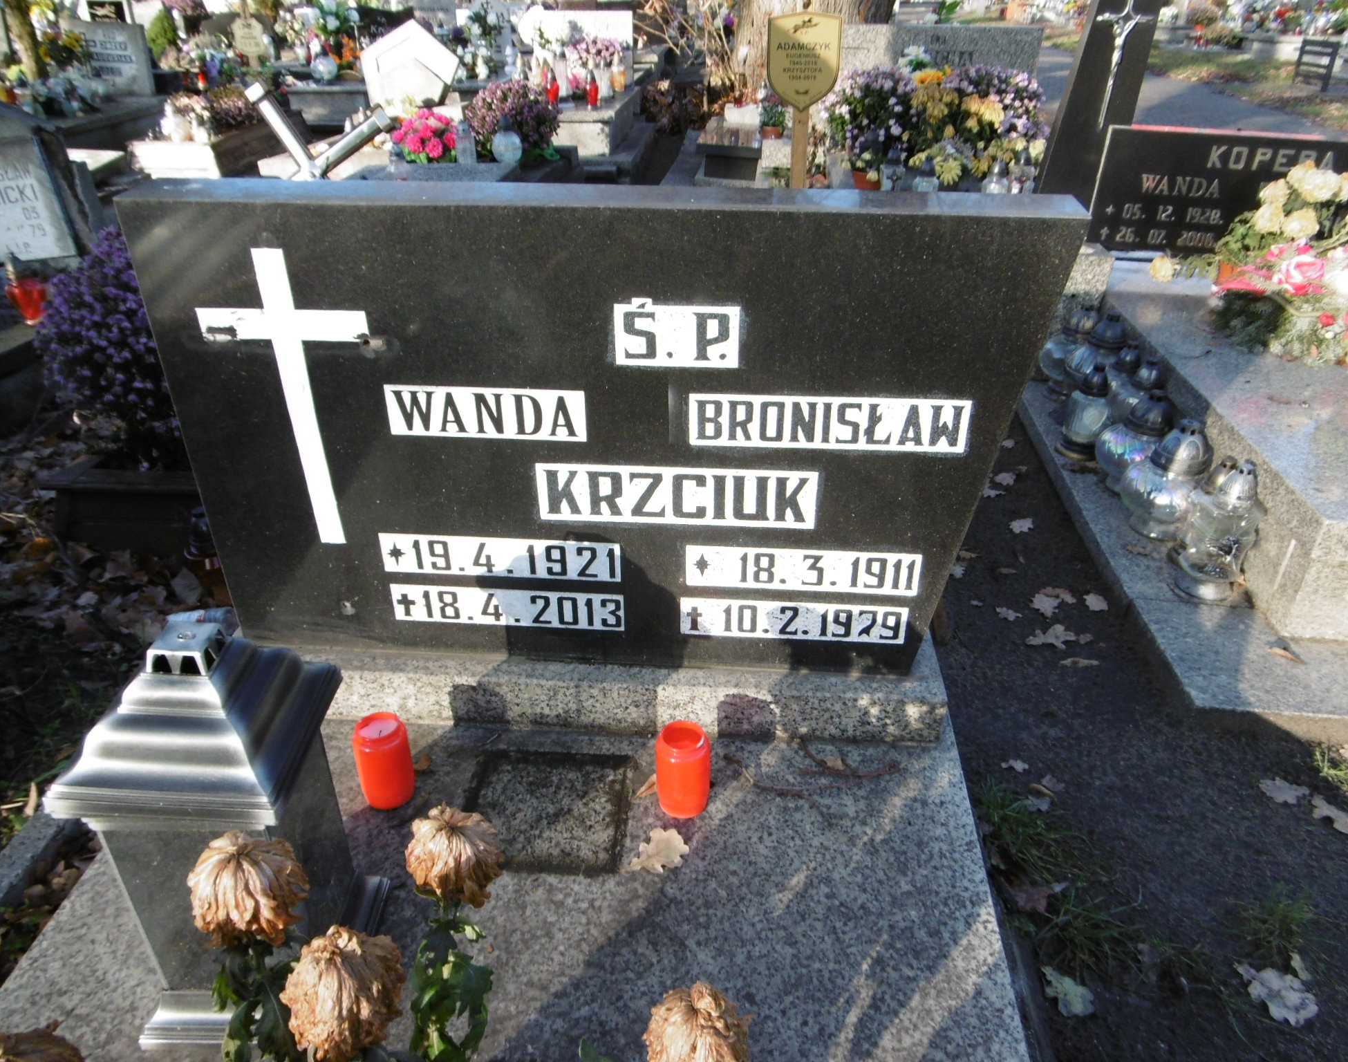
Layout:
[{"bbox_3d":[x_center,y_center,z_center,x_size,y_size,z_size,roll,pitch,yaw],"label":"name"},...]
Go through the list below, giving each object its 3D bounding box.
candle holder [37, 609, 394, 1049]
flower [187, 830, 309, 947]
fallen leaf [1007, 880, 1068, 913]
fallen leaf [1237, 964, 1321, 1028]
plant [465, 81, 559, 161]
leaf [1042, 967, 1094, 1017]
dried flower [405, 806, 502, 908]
[{"bbox_3d":[-0.418,0.274,0.937,0.193,0.434,0.193,0,31,1],"label":"candle holder"},{"bbox_3d":[-0.299,0.251,0.691,0.083,0.070,0.081,2,32,4],"label":"flower"},{"bbox_3d":[0.520,0.505,1.372,0.088,0.018,0.051,-5,33,-7],"label":"fallen leaf"},{"bbox_3d":[0.757,0.577,1.221,0.077,0.020,0.085,2,31,3],"label":"fallen leaf"},{"bbox_3d":[-0.672,-1.712,4.100,0.370,0.330,0.370,2,31,4],"label":"plant"},{"bbox_3d":[0.500,0.580,1.253,0.052,0.018,0.076,-21,38,-29],"label":"leaf"},{"bbox_3d":[-0.162,0.240,0.725,0.073,0.072,0.073,2,31,4],"label":"dried flower"}]

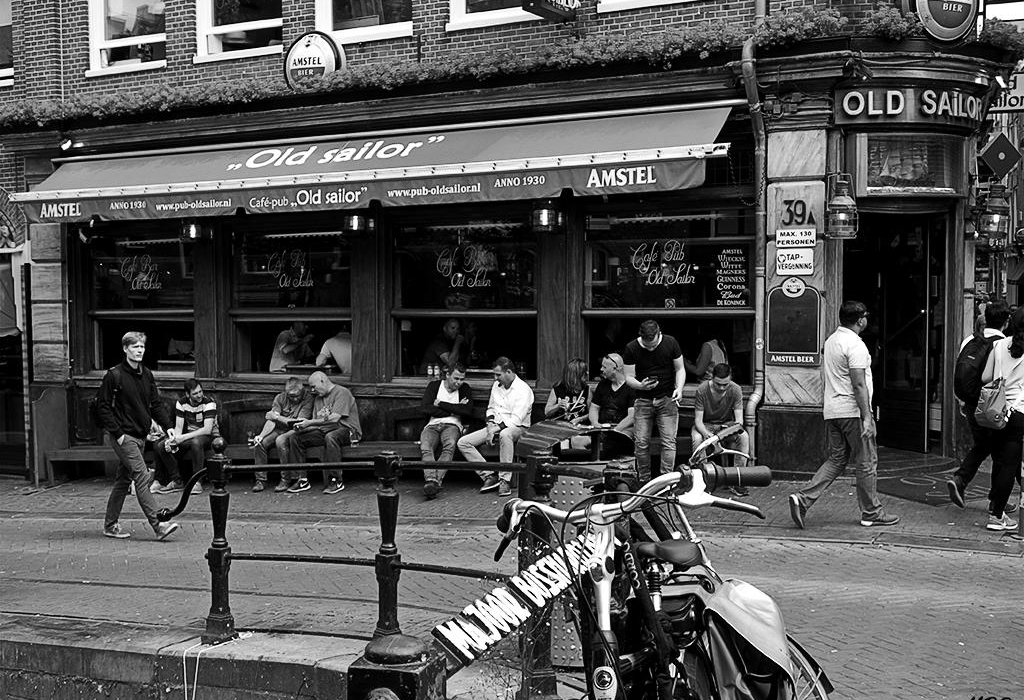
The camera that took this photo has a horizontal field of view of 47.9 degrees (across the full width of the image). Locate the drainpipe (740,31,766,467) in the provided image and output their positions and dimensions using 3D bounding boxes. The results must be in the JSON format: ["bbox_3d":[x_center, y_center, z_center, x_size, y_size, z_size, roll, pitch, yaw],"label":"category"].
[{"bbox_3d":[2.305,-0.893,10.956,0.180,4.093,0.580,1,2,26],"label":"drainpipe"}]

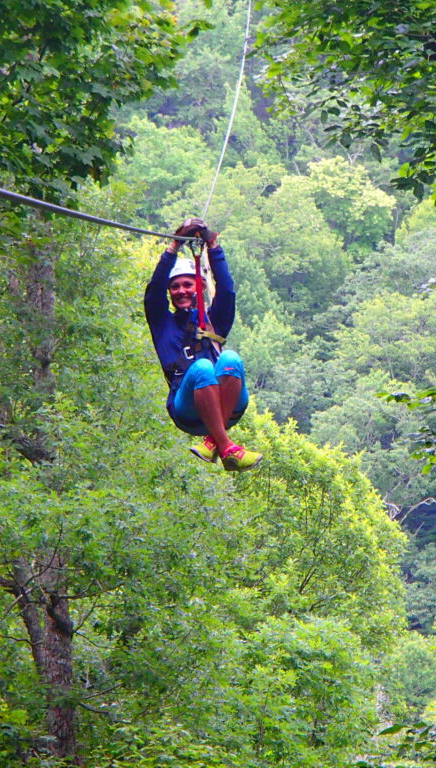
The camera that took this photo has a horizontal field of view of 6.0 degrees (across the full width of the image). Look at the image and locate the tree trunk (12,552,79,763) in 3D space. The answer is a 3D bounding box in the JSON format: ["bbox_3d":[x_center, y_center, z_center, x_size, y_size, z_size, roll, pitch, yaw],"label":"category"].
[{"bbox_3d":[-1.703,2.708,41.000,0.634,2.099,0.450,0,0,0],"label":"tree trunk"}]

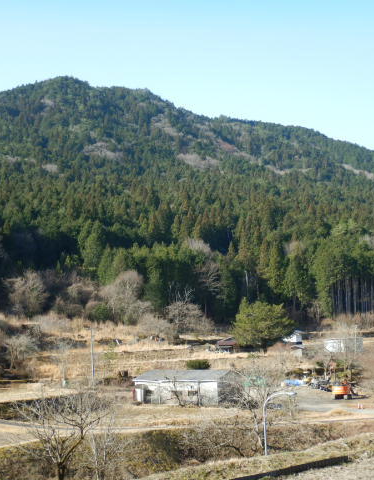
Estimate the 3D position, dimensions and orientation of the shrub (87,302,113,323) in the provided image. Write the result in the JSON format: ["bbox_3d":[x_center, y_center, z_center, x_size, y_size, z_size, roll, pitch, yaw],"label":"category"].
[{"bbox_3d":[-20.955,17.563,215.000,6.200,4.900,5.500,-2,-4,0],"label":"shrub"}]

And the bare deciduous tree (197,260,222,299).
[{"bbox_3d":[6.290,11.600,248.000,6.600,11.600,6.300,-2,-5,0],"label":"bare deciduous tree"}]

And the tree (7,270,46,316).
[{"bbox_3d":[-42.500,14.300,235.000,10.800,12.000,10.000,-2,-5,0],"label":"tree"}]

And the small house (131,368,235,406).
[{"bbox_3d":[0.620,20.060,122.170,12.580,4.190,9.070,-5,-6,29],"label":"small house"}]

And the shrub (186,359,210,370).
[{"bbox_3d":[1.720,20.420,145.000,3.800,2.050,3.100,-2,-5,0],"label":"shrub"}]

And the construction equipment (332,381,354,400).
[{"bbox_3d":[23.248,22.185,131.000,2.500,2.900,4.600,-5,-5,32],"label":"construction equipment"}]

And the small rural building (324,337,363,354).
[{"bbox_3d":[29.450,19.760,167.000,5.500,2.750,4.400,-6,-7,38],"label":"small rural building"}]

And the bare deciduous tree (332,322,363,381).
[{"bbox_3d":[25.160,17.590,140.000,5.100,9.000,4.800,-2,-5,0],"label":"bare deciduous tree"}]

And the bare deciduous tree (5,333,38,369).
[{"bbox_3d":[-30.400,20.290,163.000,5.800,6.600,5.400,-2,-5,0],"label":"bare deciduous tree"}]

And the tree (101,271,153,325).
[{"bbox_3d":[-15.384,14.383,222.000,12.500,13.500,12.000,-2,-4,0],"label":"tree"}]

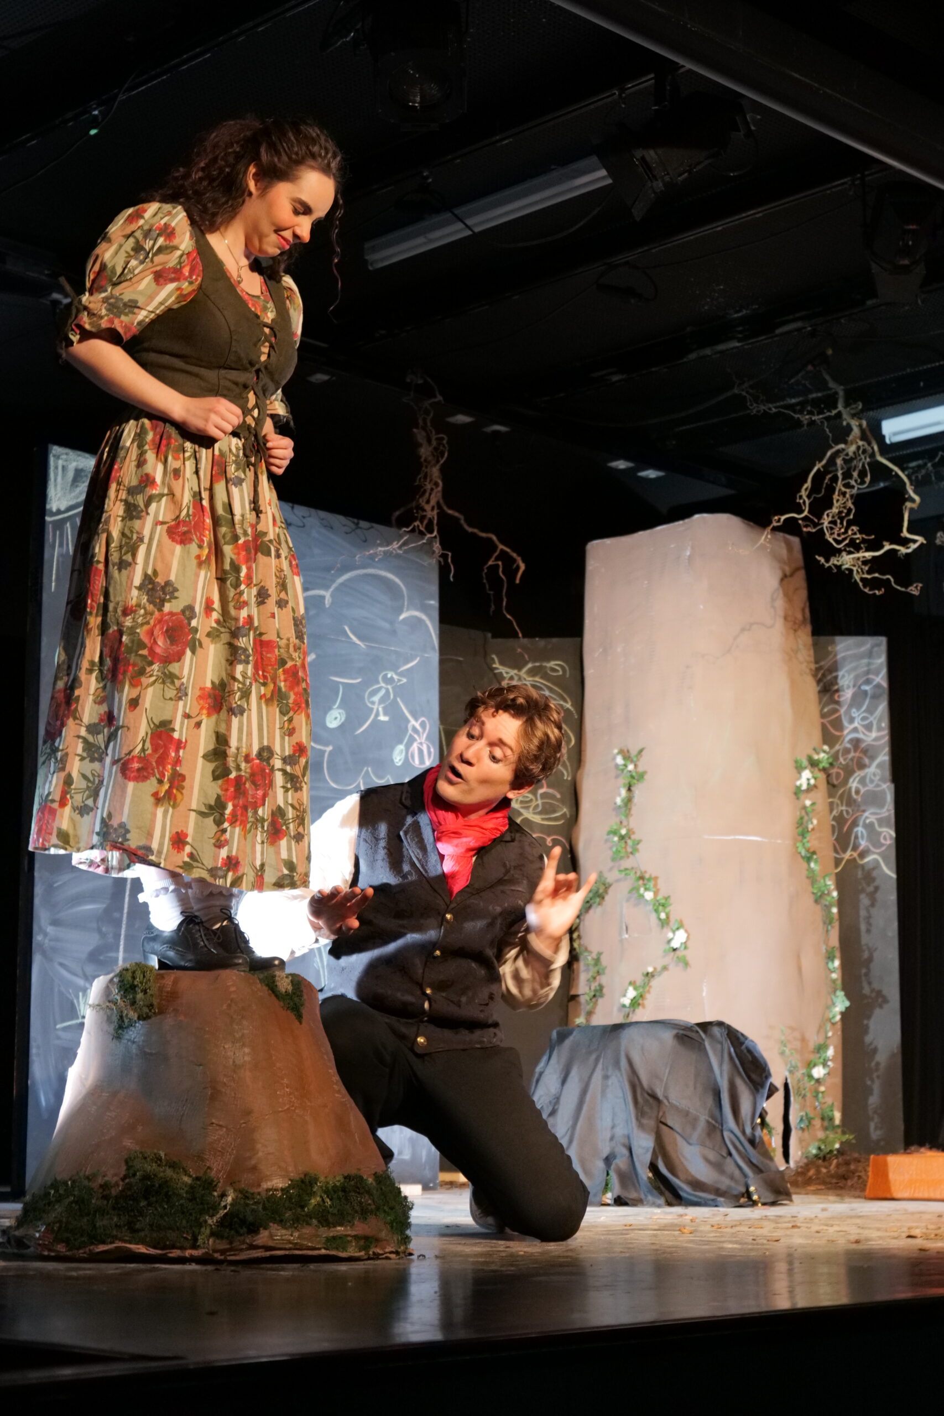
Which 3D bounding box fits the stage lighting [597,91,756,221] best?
[{"bbox_3d":[0.568,-1.521,6.537,0.400,0.250,0.290,-39,-8,-6],"label":"stage lighting"}]

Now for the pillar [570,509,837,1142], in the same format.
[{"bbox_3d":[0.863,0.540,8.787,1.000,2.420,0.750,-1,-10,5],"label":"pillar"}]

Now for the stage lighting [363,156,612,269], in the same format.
[{"bbox_3d":[0.057,-1.765,8.396,1.220,0.080,0.080,-10,-14,44],"label":"stage lighting"}]

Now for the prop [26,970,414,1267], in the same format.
[{"bbox_3d":[-0.478,0.747,4.387,0.730,0.510,0.690,0,-10,0],"label":"prop"}]

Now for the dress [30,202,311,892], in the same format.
[{"bbox_3d":[-0.577,-0.321,4.552,0.500,1.370,0.540,-9,-14,43],"label":"dress"}]

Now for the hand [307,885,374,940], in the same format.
[{"bbox_3d":[-0.260,0.407,4.679,0.125,0.100,0.140,4,-11,-20],"label":"hand"}]

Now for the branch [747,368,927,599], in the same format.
[{"bbox_3d":[1.299,-0.823,8.466,0.650,0.860,0.460,0,-10,0],"label":"branch"}]

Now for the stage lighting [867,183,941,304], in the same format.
[{"bbox_3d":[1.313,-1.419,7.199,0.250,0.300,0.340,-5,23,25],"label":"stage lighting"}]

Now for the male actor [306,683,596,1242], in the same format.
[{"bbox_3d":[-0.072,0.510,4.864,0.700,1.150,0.640,-2,-10,10],"label":"male actor"}]

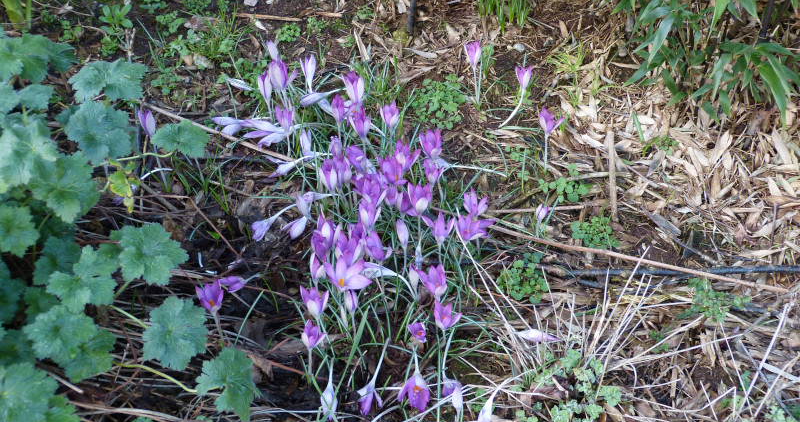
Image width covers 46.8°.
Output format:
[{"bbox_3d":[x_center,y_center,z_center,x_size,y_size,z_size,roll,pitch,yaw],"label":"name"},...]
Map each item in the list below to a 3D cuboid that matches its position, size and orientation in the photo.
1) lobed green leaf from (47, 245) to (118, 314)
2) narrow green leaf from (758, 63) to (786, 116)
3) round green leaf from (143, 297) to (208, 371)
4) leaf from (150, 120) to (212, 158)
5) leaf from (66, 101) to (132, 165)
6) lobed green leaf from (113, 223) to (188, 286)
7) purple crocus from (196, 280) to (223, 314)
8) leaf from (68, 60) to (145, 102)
[{"bbox_3d":[-0.349,0.074,1.020,0.078,0.022,0.076,0,58,0],"label":"lobed green leaf"},{"bbox_3d":[0.536,-0.175,1.330,0.018,0.088,0.016,-25,12,2],"label":"narrow green leaf"},{"bbox_3d":[-0.258,0.141,1.062,0.077,0.020,0.082,2,72,-2],"label":"round green leaf"},{"bbox_3d":[-0.296,-0.098,1.250,0.077,0.020,0.066,0,48,0],"label":"leaf"},{"bbox_3d":[-0.427,-0.113,1.310,0.088,0.025,0.085,33,72,12],"label":"leaf"},{"bbox_3d":[-0.303,0.053,1.122,0.086,0.020,0.083,0,57,0],"label":"lobed green leaf"},{"bbox_3d":[-0.235,0.106,1.143,0.032,0.047,0.032,-4,50,4],"label":"purple crocus"},{"bbox_3d":[-0.443,-0.198,1.400,0.112,0.030,0.095,0,42,0],"label":"leaf"}]

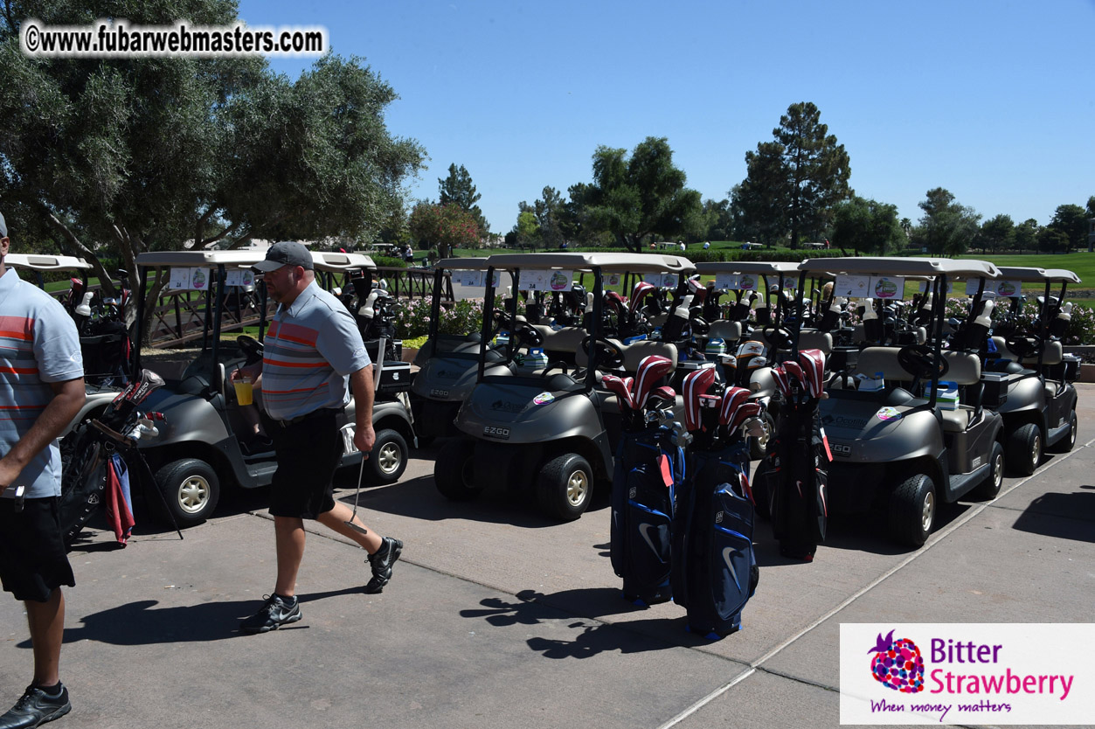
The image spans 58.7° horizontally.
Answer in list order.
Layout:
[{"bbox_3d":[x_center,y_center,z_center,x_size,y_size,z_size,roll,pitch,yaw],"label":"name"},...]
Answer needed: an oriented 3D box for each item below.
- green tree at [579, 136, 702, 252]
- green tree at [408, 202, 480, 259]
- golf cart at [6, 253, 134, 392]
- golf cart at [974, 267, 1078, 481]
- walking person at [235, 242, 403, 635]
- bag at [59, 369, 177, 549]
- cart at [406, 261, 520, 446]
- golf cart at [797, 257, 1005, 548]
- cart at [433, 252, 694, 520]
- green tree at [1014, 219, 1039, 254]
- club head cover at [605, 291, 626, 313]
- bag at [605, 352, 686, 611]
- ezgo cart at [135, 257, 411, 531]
[{"bbox_3d":[7.142,-13.072,75.000,9.433,8.961,9.433,1,6,0],"label":"green tree"},{"bbox_3d":[-6.949,-8.818,65.000,4.790,4.150,4.790,1,5,0],"label":"green tree"},{"bbox_3d":[-4.539,0.019,7.578,1.200,1.790,2.400,5,7,38],"label":"golf cart"},{"bbox_3d":[4.216,-0.005,9.130,1.190,1.810,2.360,5,8,37],"label":"golf cart"},{"bbox_3d":[-1.183,0.323,4.818,0.860,1.840,0.620,-3,7,-34],"label":"walking person"},{"bbox_3d":[-2.662,0.560,6.077,0.800,1.080,0.500,0,6,-8],"label":"bag"},{"bbox_3d":[-0.343,-0.128,9.685,1.190,1.810,2.360,5,8,37],"label":"cart"},{"bbox_3d":[2.491,0.158,7.049,1.200,1.790,2.400,5,7,37],"label":"golf cart"},{"bbox_3d":[0.270,0.085,7.611,1.190,1.810,2.360,5,7,36],"label":"cart"},{"bbox_3d":[83.618,-22.298,170.000,4.734,6.262,4.734,1,6,0],"label":"green tree"},{"bbox_3d":[0.571,-0.522,8.250,0.170,0.220,0.120,-20,5,-16],"label":"club head cover"},{"bbox_3d":[0.523,0.597,5.106,0.340,1.240,0.350,-3,7,-36],"label":"bag"},{"bbox_3d":[-2.192,0.077,7.283,1.200,1.790,2.400,5,7,37],"label":"ezgo cart"}]

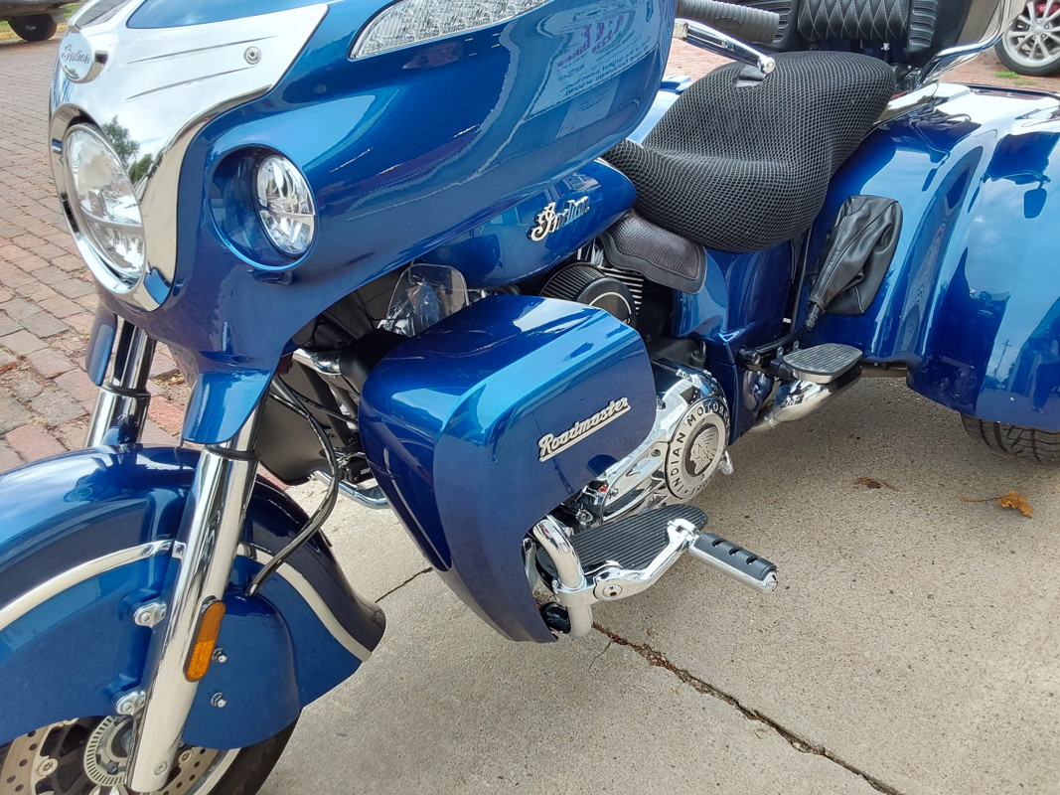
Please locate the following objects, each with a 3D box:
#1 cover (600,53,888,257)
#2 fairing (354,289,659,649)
[{"bbox_3d":[0.402,-0.509,1.744,0.720,0.290,0.410,-29,36,-36],"label":"cover"},{"bbox_3d":[-0.026,0.106,1.149,0.350,0.415,0.240,-29,36,-36],"label":"fairing"}]

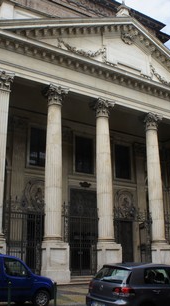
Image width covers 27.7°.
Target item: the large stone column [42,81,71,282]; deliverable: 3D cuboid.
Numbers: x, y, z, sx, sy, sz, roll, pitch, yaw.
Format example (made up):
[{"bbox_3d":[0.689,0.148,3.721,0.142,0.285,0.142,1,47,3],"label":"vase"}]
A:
[{"bbox_3d":[-2.395,2.019,26.848,1.849,15.516,1.755,10,-21,-31],"label":"large stone column"}]

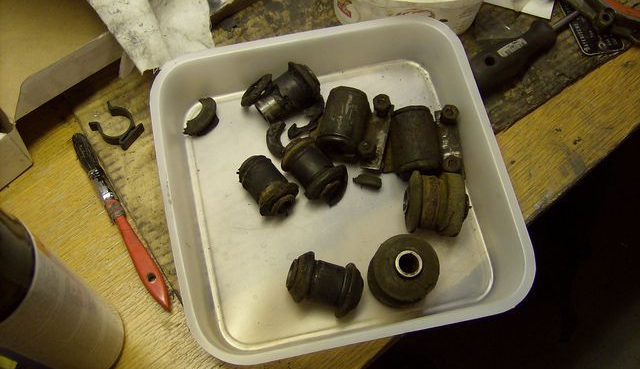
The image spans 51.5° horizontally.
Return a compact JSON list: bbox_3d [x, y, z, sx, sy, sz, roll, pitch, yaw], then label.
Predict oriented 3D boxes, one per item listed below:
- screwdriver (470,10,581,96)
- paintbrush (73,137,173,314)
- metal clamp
[{"bbox_3d":[0.213,-0.144,0.652,0.178,0.035,0.035,-32,72,-12],"label":"screwdriver"},{"bbox_3d":[-0.177,0.031,0.592,0.018,0.012,0.195,-29,72,-11],"label":"paintbrush"},{"bbox_3d":[-0.190,-0.054,0.623,0.041,0.015,0.029,33,72,11],"label":"metal clamp"}]

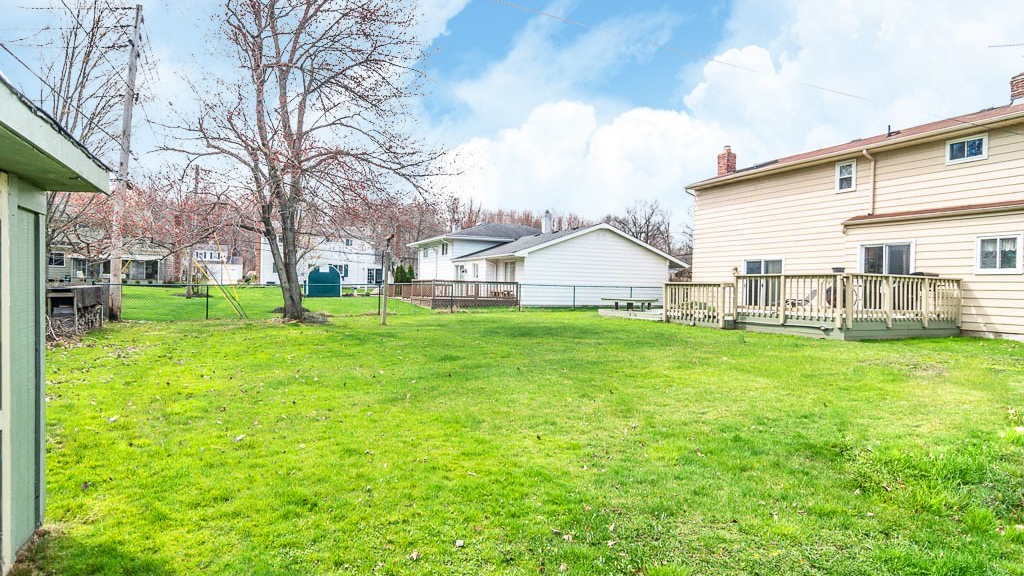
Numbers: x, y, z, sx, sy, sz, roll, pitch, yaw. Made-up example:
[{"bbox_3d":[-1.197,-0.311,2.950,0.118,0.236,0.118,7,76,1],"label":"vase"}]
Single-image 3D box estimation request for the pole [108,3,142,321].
[{"bbox_3d":[-12.644,-4.127,16.800,0.330,10.400,0.330,4,1,-28],"label":"pole"}]

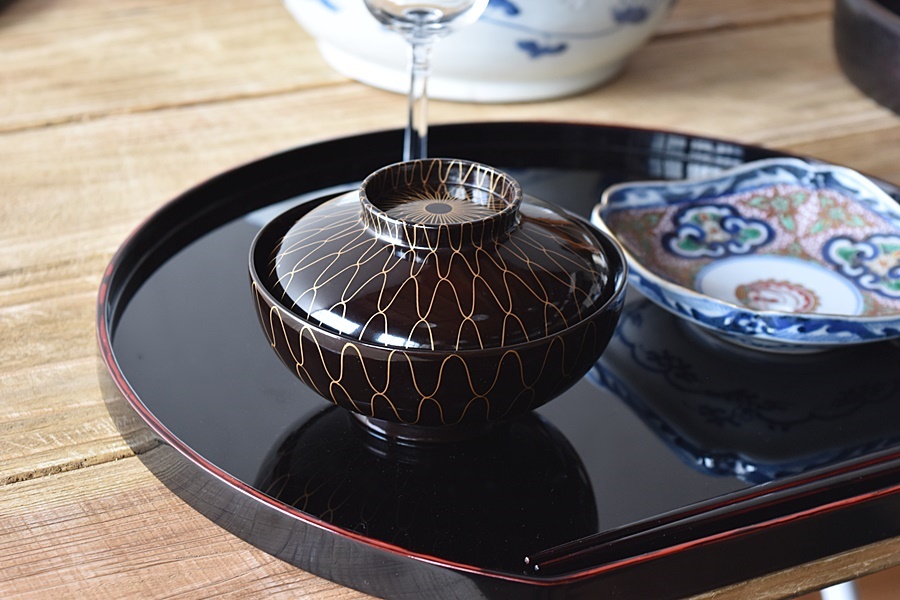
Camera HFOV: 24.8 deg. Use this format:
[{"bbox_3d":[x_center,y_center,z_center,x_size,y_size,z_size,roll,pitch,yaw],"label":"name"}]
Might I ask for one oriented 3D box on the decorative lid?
[{"bbox_3d":[-0.003,-0.022,0.663,0.114,0.029,0.114,2,27,-1],"label":"decorative lid"}]

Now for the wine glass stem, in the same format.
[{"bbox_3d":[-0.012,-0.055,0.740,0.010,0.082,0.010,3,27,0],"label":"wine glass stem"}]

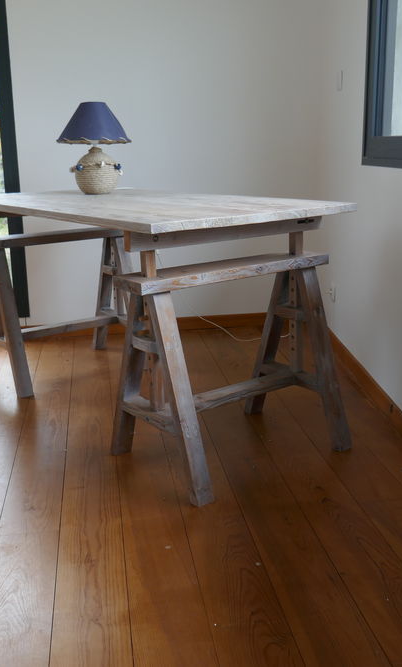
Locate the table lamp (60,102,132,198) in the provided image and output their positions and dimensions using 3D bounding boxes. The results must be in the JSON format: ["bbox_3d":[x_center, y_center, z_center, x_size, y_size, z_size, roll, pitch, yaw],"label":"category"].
[{"bbox_3d":[-0.437,-0.759,2.862,0.292,0.360,0.292,-3,15,-8],"label":"table lamp"}]

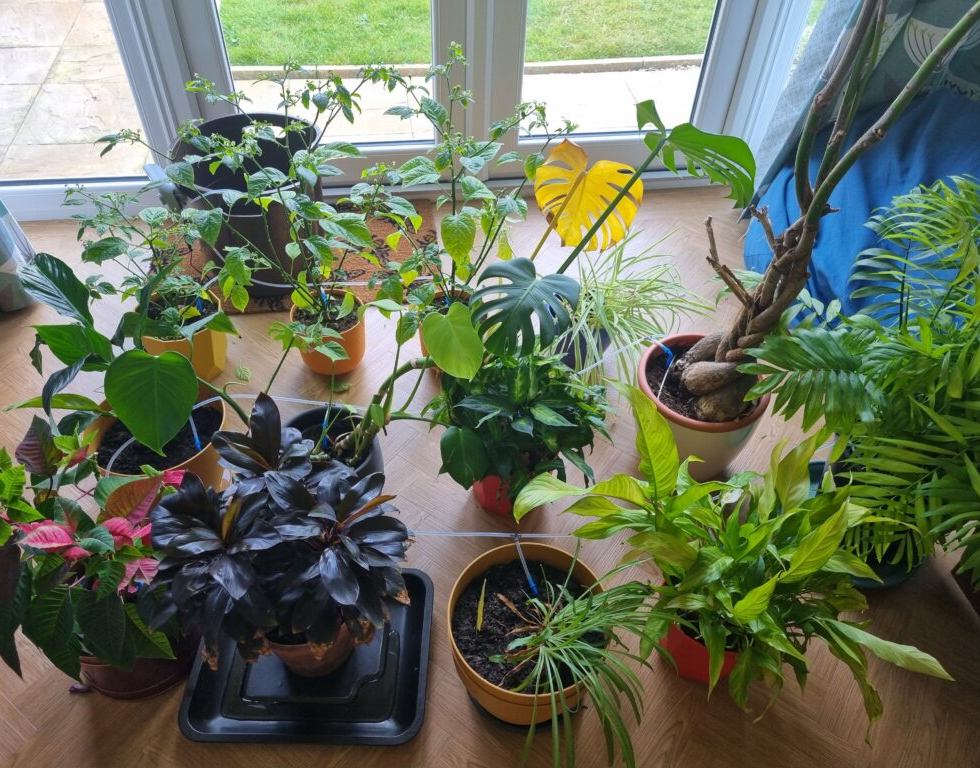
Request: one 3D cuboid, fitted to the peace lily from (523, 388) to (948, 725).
[{"bbox_3d":[0.367,0.289,1.201,0.600,0.470,0.460,-5,47,-7],"label":"peace lily"}]

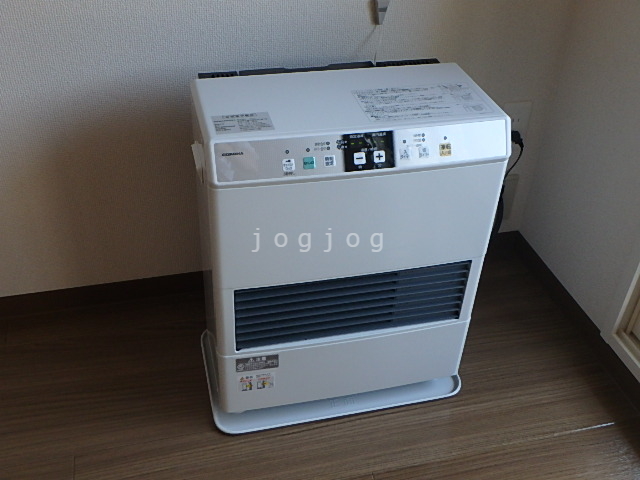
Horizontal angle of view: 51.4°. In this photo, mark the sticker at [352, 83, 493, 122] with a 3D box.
[{"bbox_3d":[0.149,-0.203,0.975,0.186,0.002,0.104,-7,38,-12],"label":"sticker"}]

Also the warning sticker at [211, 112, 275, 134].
[{"bbox_3d":[-0.104,-0.158,0.898,0.079,0.002,0.053,-7,38,-12],"label":"warning sticker"}]

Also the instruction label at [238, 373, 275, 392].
[{"bbox_3d":[-0.105,0.237,1.105,0.061,0.038,0.002,-7,38,-12],"label":"instruction label"}]

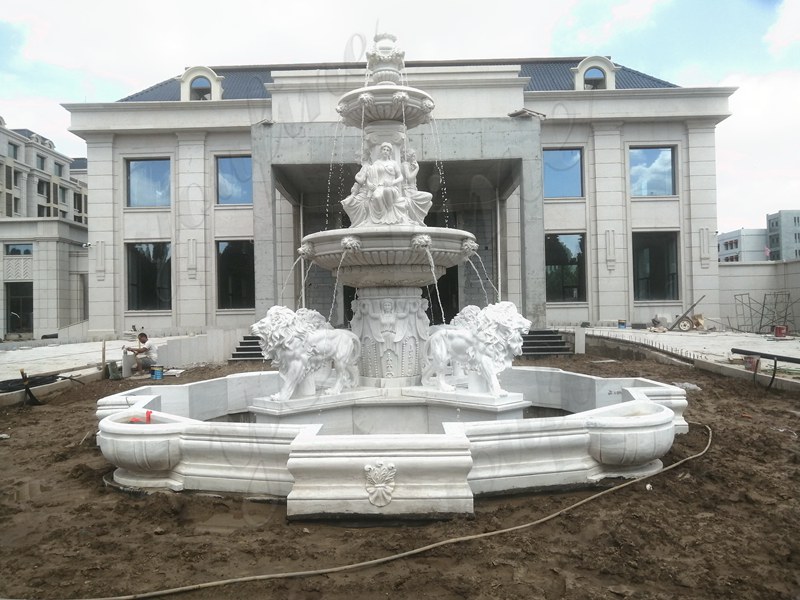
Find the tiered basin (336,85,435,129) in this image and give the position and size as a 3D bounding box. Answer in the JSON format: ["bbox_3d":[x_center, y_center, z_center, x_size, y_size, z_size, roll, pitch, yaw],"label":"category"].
[{"bbox_3d":[-0.179,-2.453,8.009,1.300,0.340,1.300,-1,-1,0],"label":"tiered basin"}]

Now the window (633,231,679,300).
[{"bbox_3d":[10.785,-1.448,25.366,1.930,2.920,0.200,-1,-1,1],"label":"window"}]

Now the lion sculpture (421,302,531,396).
[{"bbox_3d":[0.845,0.560,7.031,0.500,1.022,1.584,0,-2,-44],"label":"lion sculpture"}]

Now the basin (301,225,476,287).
[{"bbox_3d":[-0.144,-0.494,7.967,2.320,0.660,2.320,-1,-1,0],"label":"basin"}]

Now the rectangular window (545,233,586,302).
[{"bbox_3d":[6.969,-1.375,25.427,1.870,2.920,0.200,-1,-1,1],"label":"rectangular window"}]

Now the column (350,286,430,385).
[{"bbox_3d":[-0.127,0.442,8.026,1.018,1.171,1.018,-1,-1,1],"label":"column"}]

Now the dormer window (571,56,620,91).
[{"bbox_3d":[8.391,-9.630,26.354,1.980,1.600,1.300,-1,-1,1],"label":"dormer window"}]

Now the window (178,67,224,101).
[{"bbox_3d":[-8.748,-9.320,26.481,1.900,1.750,1.200,-1,-1,1],"label":"window"}]

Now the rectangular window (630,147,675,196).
[{"bbox_3d":[10.734,-5.454,25.465,1.930,2.080,0.200,-1,-1,1],"label":"rectangular window"}]

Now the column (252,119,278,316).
[{"bbox_3d":[-5.153,-2.766,22.770,0.780,7.800,0.750,-1,-1,1],"label":"column"}]

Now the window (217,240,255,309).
[{"bbox_3d":[-6.923,-1.076,25.648,1.850,2.900,0.200,-1,-1,1],"label":"window"}]

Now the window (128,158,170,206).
[{"bbox_3d":[-10.833,-5.047,25.810,1.930,2.070,0.200,-1,-1,1],"label":"window"}]

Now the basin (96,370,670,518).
[{"bbox_3d":[-0.110,1.420,7.925,7.100,0.560,7.000,-1,-1,1],"label":"basin"}]

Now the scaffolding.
[{"bbox_3d":[14.852,0.488,24.451,2.200,1.680,1.100,-1,-1,1],"label":"scaffolding"}]

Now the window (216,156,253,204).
[{"bbox_3d":[-7.135,-5.183,26.062,1.850,2.050,0.250,-1,-1,1],"label":"window"}]

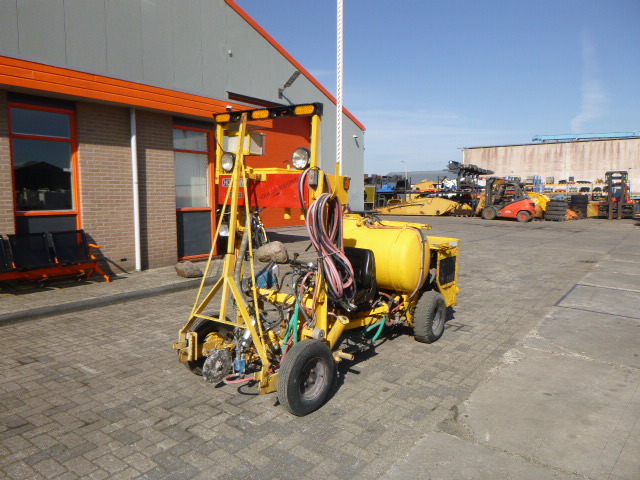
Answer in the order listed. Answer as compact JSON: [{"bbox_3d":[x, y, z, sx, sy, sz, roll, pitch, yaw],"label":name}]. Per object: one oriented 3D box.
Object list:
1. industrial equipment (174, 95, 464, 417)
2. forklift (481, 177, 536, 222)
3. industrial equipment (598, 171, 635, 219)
[{"bbox_3d":[0.247,-0.018,4.366,1.290,2.130,3.140,5,8,37],"label":"industrial equipment"},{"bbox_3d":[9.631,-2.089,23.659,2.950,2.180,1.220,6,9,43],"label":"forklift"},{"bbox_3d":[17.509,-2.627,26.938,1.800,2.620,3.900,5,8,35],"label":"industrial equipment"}]

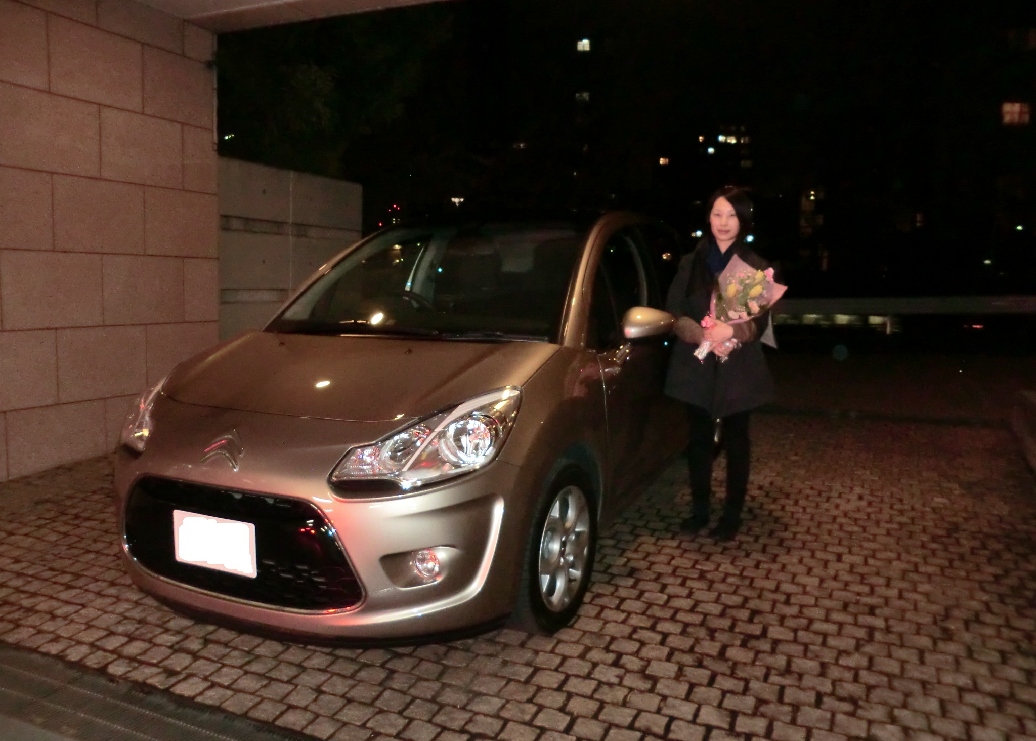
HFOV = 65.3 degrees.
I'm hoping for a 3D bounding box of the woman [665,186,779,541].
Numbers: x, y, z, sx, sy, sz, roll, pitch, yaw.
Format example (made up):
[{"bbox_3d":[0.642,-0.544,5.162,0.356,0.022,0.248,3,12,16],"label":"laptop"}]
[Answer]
[{"bbox_3d":[0.958,-0.037,3.877,0.550,1.665,0.420,4,7,13],"label":"woman"}]

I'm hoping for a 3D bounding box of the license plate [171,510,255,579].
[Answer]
[{"bbox_3d":[-0.911,0.519,2.429,0.332,0.166,0.015,3,7,26],"label":"license plate"}]

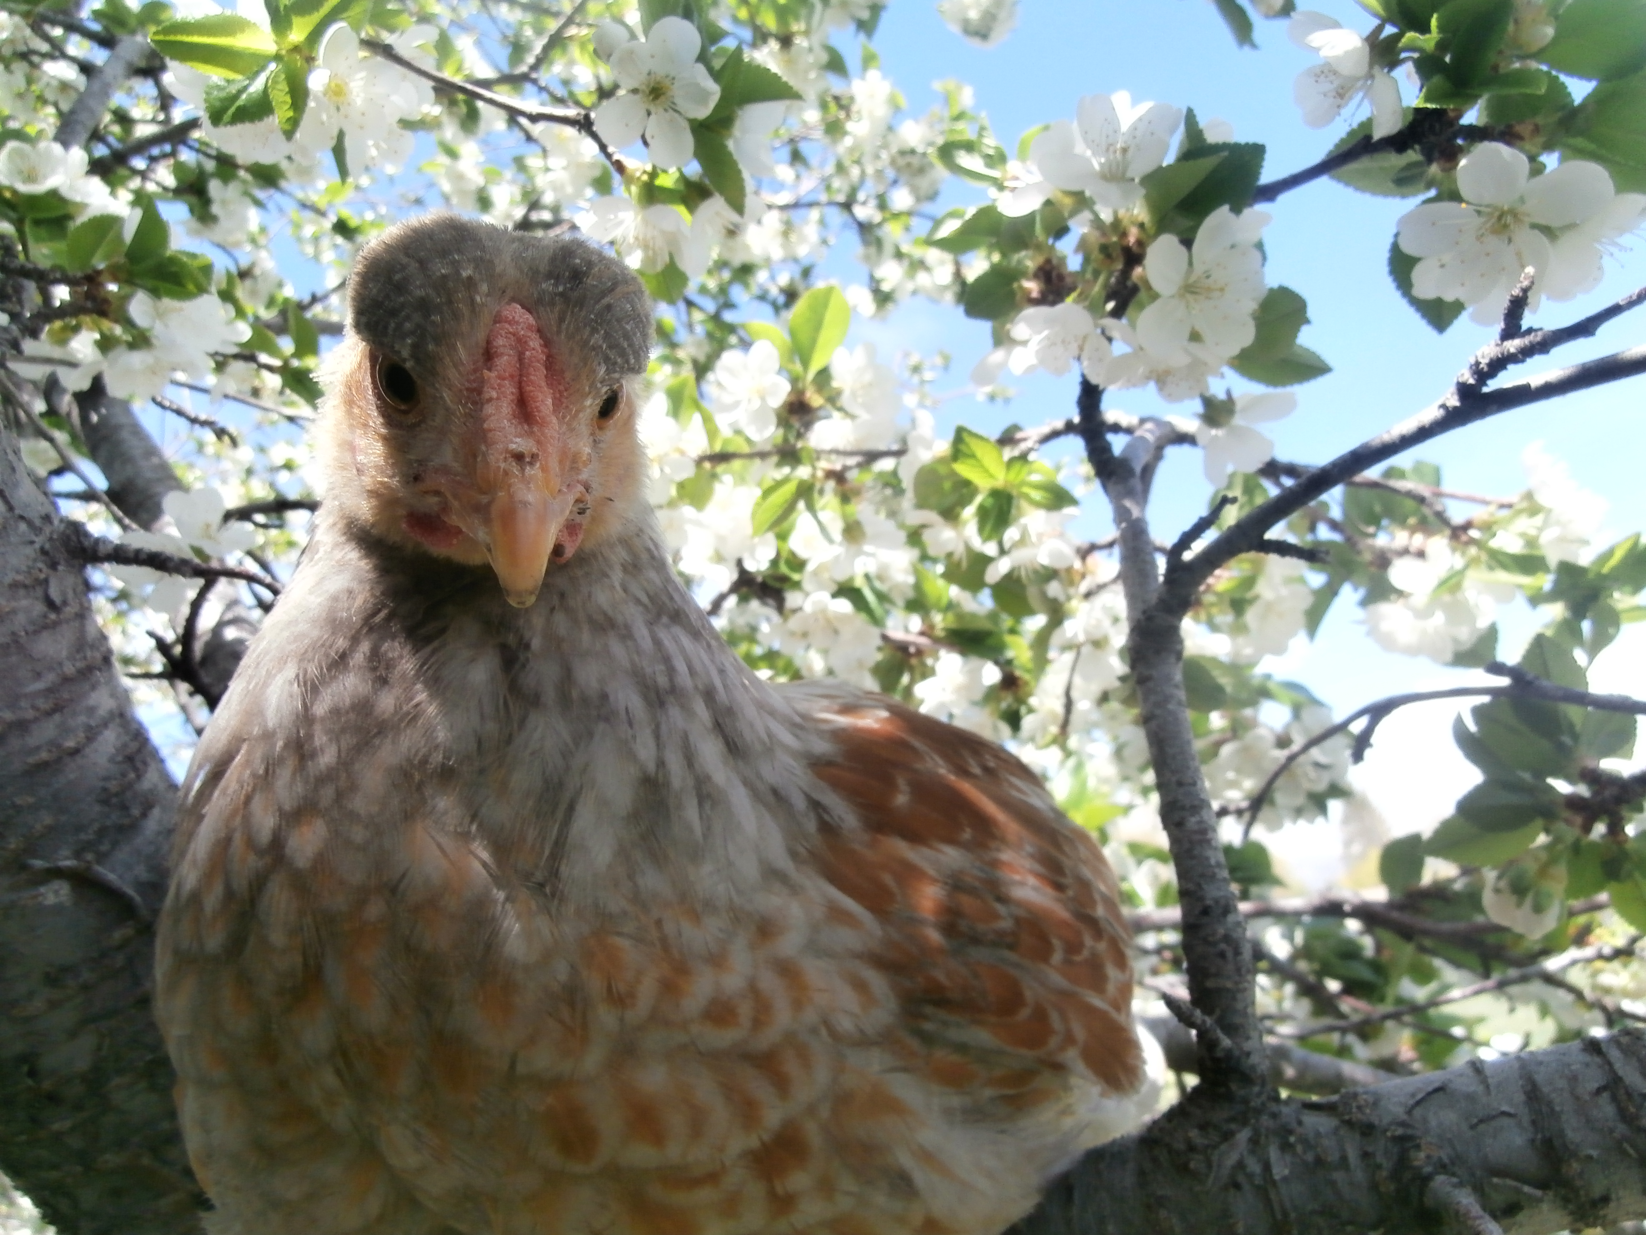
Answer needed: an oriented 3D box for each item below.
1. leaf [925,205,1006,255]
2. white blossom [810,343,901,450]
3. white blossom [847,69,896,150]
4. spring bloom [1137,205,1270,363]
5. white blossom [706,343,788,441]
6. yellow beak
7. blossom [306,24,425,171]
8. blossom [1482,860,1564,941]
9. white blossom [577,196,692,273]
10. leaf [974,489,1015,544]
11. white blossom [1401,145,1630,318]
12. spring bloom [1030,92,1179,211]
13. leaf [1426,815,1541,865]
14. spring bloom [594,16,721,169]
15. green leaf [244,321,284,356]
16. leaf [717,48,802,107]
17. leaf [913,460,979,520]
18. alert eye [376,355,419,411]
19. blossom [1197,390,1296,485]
[{"bbox_3d":[0.046,-0.126,0.370,0.026,0.016,0.014,-3,-13,12],"label":"leaf"},{"bbox_3d":[0.012,-0.081,0.420,0.033,0.038,0.020,-5,4,18],"label":"white blossom"},{"bbox_3d":[0.027,-0.280,0.632,0.029,0.038,0.018,0,12,0],"label":"white blossom"},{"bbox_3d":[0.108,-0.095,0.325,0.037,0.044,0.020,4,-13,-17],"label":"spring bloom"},{"bbox_3d":[-0.025,-0.078,0.392,0.031,0.035,0.016,5,7,-19],"label":"white blossom"},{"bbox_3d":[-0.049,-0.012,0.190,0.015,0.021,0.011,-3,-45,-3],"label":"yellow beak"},{"bbox_3d":[-0.156,-0.178,0.390,0.039,0.049,0.022,5,-14,-21],"label":"blossom"},{"bbox_3d":[0.227,0.092,0.370,0.024,0.022,0.018,0,-58,0],"label":"blossom"},{"bbox_3d":[-0.049,-0.101,0.302,0.032,0.017,0.027,-3,-46,11],"label":"white blossom"},{"bbox_3d":[0.072,-0.043,0.480,0.017,0.024,0.014,0,-13,0],"label":"leaf"},{"bbox_3d":[0.115,-0.064,0.190,0.035,0.029,0.014,-2,11,6],"label":"white blossom"},{"bbox_3d":[0.062,-0.102,0.250,0.033,0.027,0.018,2,-30,-6],"label":"spring bloom"},{"bbox_3d":[0.214,0.072,0.370,0.040,0.007,0.020,-12,-47,-15],"label":"leaf"},{"bbox_3d":[-0.040,-0.126,0.277,0.033,0.036,0.014,2,17,-7],"label":"spring bloom"},{"bbox_3d":[-0.201,-0.100,0.410,0.018,0.005,0.013,34,-66,-21],"label":"green leaf"},{"bbox_3d":[-0.016,-0.134,0.285,0.024,0.017,0.007,15,-28,12],"label":"leaf"},{"bbox_3d":[0.053,-0.057,0.500,0.029,0.027,0.014,0,-13,0],"label":"leaf"},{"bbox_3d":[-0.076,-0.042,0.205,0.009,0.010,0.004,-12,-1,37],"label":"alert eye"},{"bbox_3d":[0.107,-0.046,0.290,0.026,0.023,0.015,-8,-46,27],"label":"blossom"}]

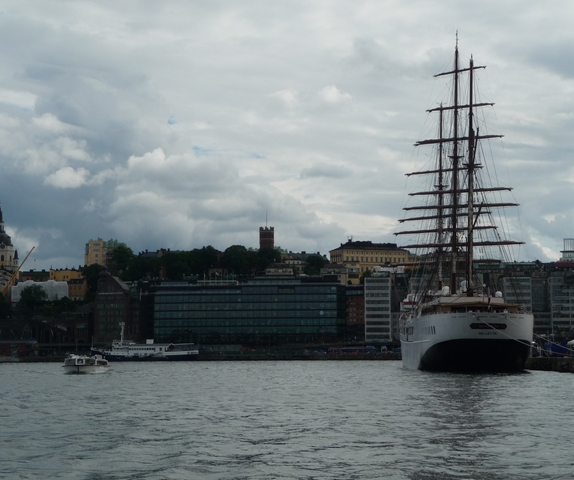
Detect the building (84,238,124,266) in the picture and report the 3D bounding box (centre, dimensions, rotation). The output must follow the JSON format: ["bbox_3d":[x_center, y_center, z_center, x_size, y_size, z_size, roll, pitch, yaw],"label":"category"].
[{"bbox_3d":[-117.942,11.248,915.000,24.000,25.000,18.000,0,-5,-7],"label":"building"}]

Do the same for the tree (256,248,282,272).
[{"bbox_3d":[-12.216,13.734,940.000,17.000,16.500,16.000,0,-5,0],"label":"tree"}]

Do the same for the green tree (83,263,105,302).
[{"bbox_3d":[-113.585,24.782,840.000,13.000,23.000,13.000,0,-5,0],"label":"green tree"}]

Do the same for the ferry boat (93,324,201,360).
[{"bbox_3d":[-69.925,50.463,705.000,53.000,19.200,9.200,0,-5,0],"label":"ferry boat"}]

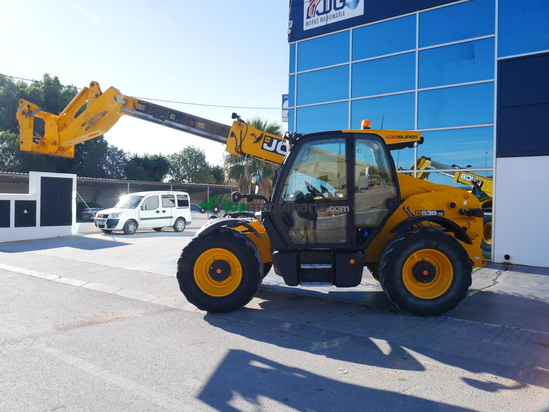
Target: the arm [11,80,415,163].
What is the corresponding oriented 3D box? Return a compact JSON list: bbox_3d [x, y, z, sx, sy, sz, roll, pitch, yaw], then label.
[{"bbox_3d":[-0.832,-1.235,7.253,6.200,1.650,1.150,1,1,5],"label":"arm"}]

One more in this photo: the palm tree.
[{"bbox_3d":[-1.300,-2.400,29.000,4.200,6.900,4.200,1,1,5],"label":"palm tree"}]

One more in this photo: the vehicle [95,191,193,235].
[{"bbox_3d":[-5.670,0.260,19.440,1.720,1.820,4.250,2,1,37],"label":"vehicle"}]

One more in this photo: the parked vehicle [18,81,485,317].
[{"bbox_3d":[-0.456,-0.307,7.064,7.050,3.480,2.300,1,1,5],"label":"parked vehicle"}]

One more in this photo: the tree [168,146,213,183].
[{"bbox_3d":[-7.200,-2.100,38.000,4.000,5.900,4.000,1,1,5],"label":"tree"}]

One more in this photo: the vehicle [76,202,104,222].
[{"bbox_3d":[-11.500,0.420,26.400,1.780,1.450,4.400,0,1,-45],"label":"vehicle"}]

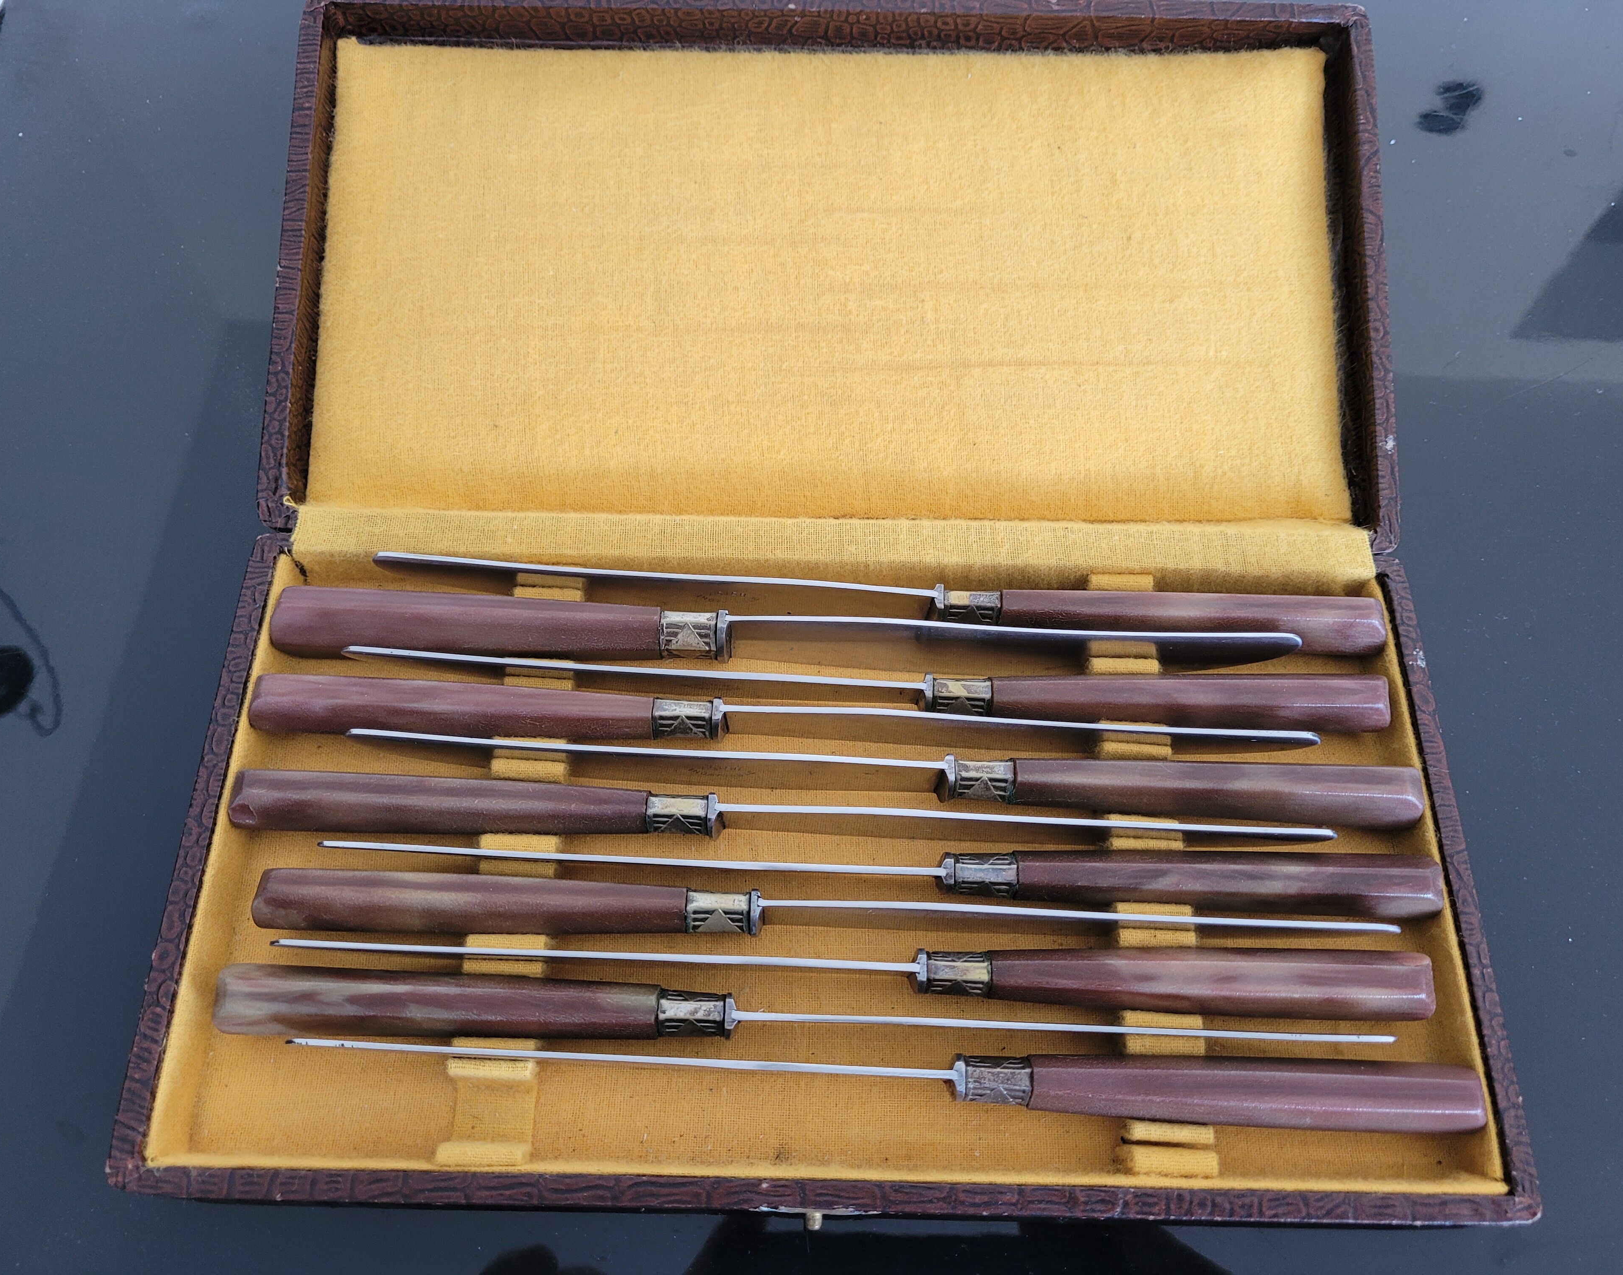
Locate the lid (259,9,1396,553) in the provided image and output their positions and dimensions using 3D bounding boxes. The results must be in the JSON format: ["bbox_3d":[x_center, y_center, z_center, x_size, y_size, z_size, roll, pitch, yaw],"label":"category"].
[{"bbox_3d":[0.006,-0.092,0.324,0.272,0.018,0.143,1,81,0],"label":"lid"}]

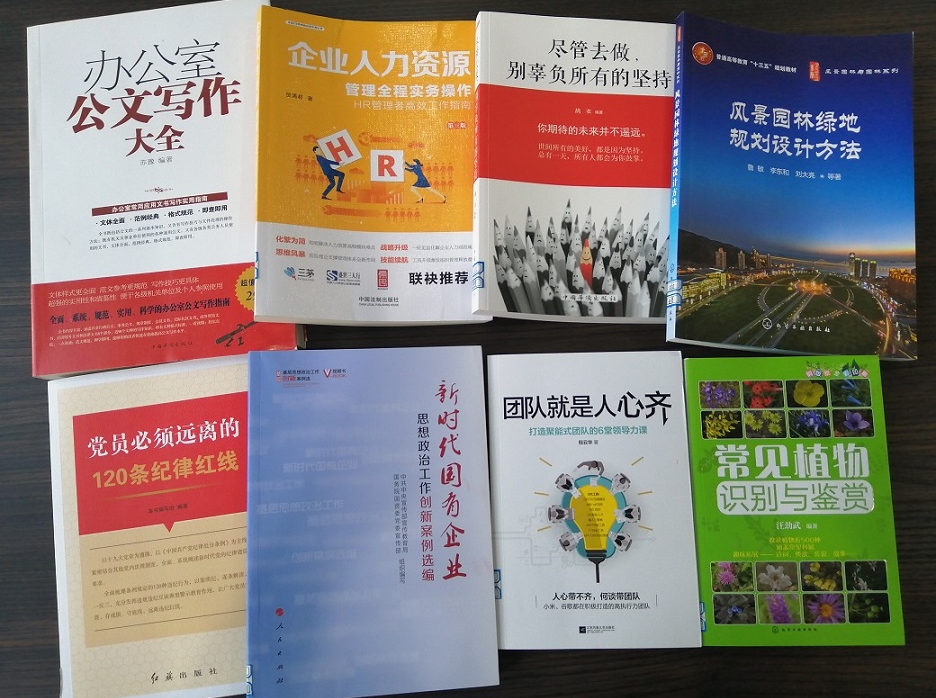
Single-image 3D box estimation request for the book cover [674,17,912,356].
[{"bbox_3d":[0.253,-0.128,0.549,0.185,0.022,0.260,4,83,-2],"label":"book cover"}]

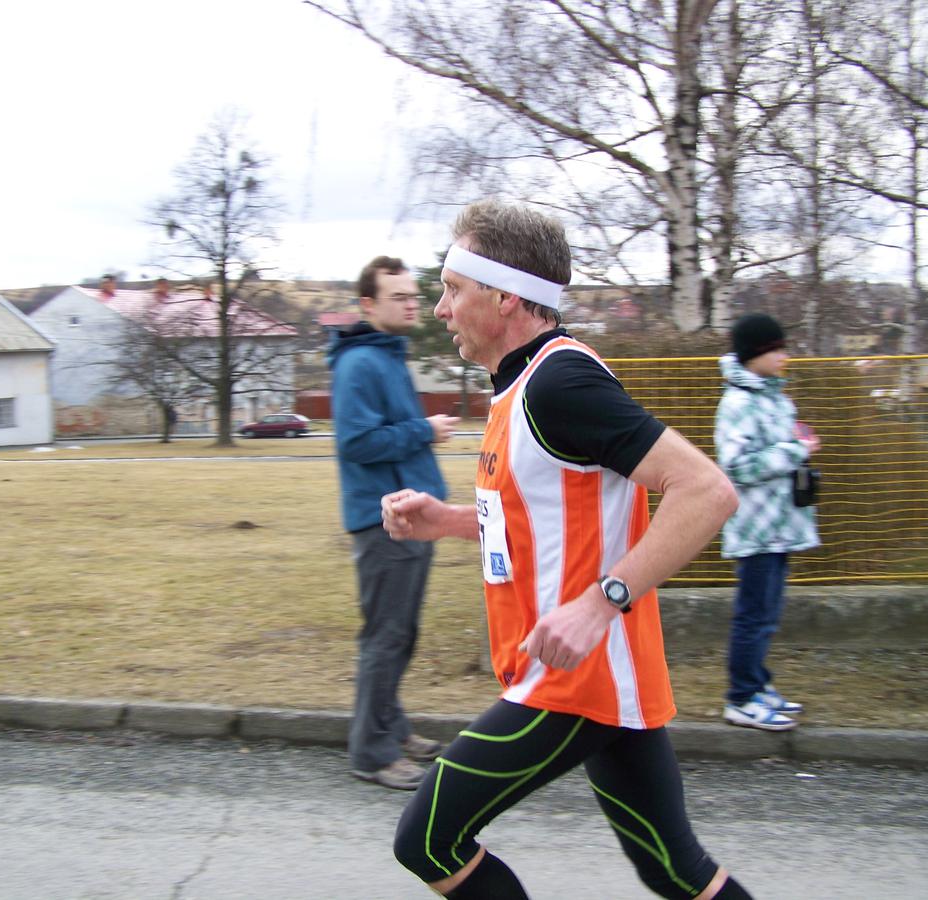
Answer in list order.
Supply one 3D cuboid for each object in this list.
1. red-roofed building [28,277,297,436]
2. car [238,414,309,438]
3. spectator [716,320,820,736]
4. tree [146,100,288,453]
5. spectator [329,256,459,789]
[{"bbox_3d":[-21.169,-6.677,90.644,12.500,9.600,16.000,2,7,24],"label":"red-roofed building"},{"bbox_3d":[-11.594,-1.518,80.593,4.100,1.420,1.690,0,6,0],"label":"car"},{"bbox_3d":[1.081,0.269,4.797,0.380,1.480,0.420,1,6,10],"label":"spectator"},{"bbox_3d":[-13.913,-9.563,73.894,7.800,18.550,7.800,0,6,0],"label":"tree"},{"bbox_3d":[-0.259,0.237,4.591,0.440,1.800,0.490,2,6,18],"label":"spectator"}]

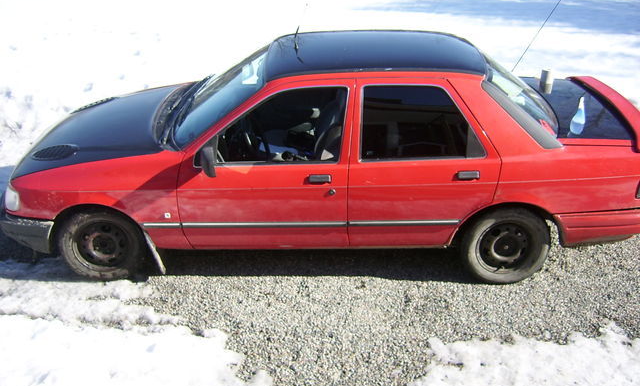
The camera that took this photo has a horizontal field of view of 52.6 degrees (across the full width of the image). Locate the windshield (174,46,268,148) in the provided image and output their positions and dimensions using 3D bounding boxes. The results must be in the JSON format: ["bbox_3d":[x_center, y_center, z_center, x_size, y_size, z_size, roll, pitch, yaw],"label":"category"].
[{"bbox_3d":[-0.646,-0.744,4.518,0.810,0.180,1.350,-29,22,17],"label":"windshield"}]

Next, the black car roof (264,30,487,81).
[{"bbox_3d":[0.367,-0.951,4.355,1.420,0.130,1.110,0,27,3],"label":"black car roof"}]

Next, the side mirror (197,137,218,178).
[{"bbox_3d":[-0.657,-0.190,3.807,0.100,0.130,0.180,0,27,3],"label":"side mirror"}]

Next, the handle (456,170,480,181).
[{"bbox_3d":[0.879,-0.102,3.821,0.140,0.050,0.040,0,27,3],"label":"handle"}]

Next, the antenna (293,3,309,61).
[{"bbox_3d":[-0.118,-1.094,4.343,0.050,0.342,0.040,12,27,-3],"label":"antenna"}]

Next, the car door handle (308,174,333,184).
[{"bbox_3d":[0.004,-0.087,3.879,0.145,0.050,0.040,0,27,3],"label":"car door handle"}]

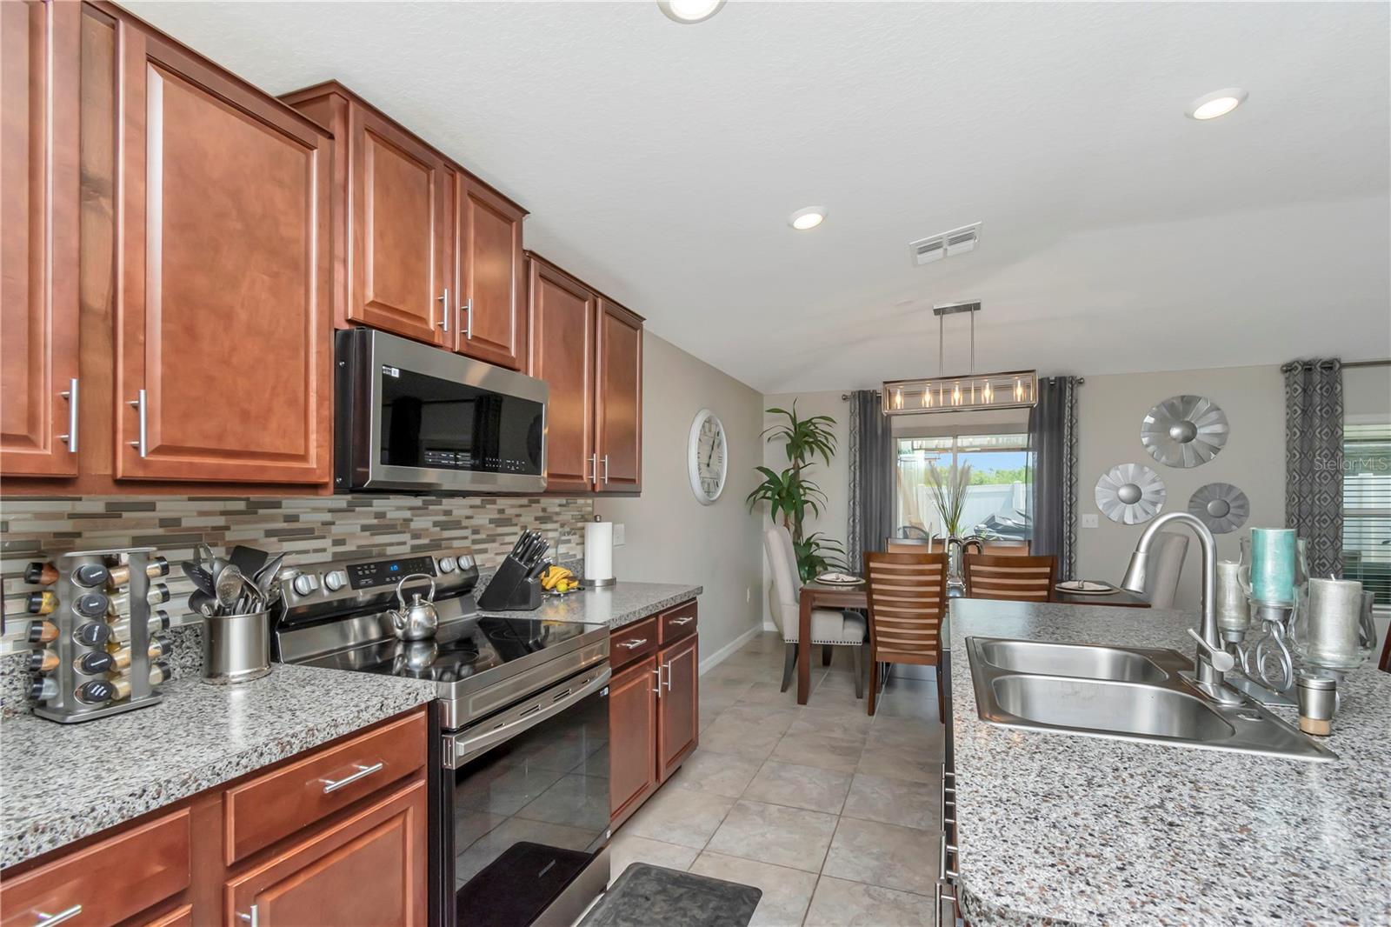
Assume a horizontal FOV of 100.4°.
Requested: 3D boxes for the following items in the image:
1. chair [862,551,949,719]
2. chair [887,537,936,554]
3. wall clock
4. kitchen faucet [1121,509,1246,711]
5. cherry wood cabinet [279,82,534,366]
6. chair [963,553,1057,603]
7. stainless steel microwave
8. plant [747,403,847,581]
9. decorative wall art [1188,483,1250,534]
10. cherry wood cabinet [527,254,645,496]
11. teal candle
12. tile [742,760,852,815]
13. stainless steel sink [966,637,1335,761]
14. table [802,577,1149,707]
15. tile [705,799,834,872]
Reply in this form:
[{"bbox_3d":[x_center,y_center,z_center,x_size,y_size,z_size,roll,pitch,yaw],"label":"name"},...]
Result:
[{"bbox_3d":[1.425,1.121,3.893,0.499,1.072,0.599,-1,-2,21],"label":"chair"},{"bbox_3d":[1.759,1.165,4.642,0.493,1.072,0.599,-1,-2,21],"label":"chair"},{"bbox_3d":[0.106,-0.057,4.973,0.057,0.824,0.824,-3,-3,23],"label":"wall clock"},{"bbox_3d":[1.024,0.290,1.248,0.206,0.371,0.237,-2,-3,18],"label":"kitchen faucet"},{"bbox_3d":[-1.013,-0.738,2.119,0.343,0.667,0.808,-3,-3,23],"label":"cherry wood cabinet"},{"bbox_3d":[1.978,1.105,3.697,0.499,1.072,0.599,-1,-2,21],"label":"chair"},{"bbox_3d":[-0.911,-0.115,1.953,0.431,0.441,0.735,-1,-2,21],"label":"stainless steel microwave"},{"bbox_3d":[0.976,0.574,5.561,0.886,2.287,0.824,-3,-3,23],"label":"plant"},{"bbox_3d":[4.283,0.367,4.743,0.402,0.417,0.062,-3,-3,23],"label":"decorative wall art"},{"bbox_3d":[-0.619,-0.312,2.730,0.348,0.944,0.888,-1,-2,21],"label":"cherry wood cabinet"},{"bbox_3d":[1.376,0.239,1.377,0.077,0.163,0.077,-1,-2,21],"label":"teal candle"},{"bbox_3d":[0.500,1.553,2.783,0.456,0.010,0.427,-3,-3,23],"label":"tile"},{"bbox_3d":[1.026,0.652,1.484,0.582,0.208,0.799,-1,-2,21],"label":"stainless steel sink"},{"bbox_3d":[1.876,1.271,4.157,2.041,0.799,1.014,-1,-2,21],"label":"table"},{"bbox_3d":[0.328,1.532,2.398,0.456,0.010,0.433,-3,-3,23],"label":"tile"}]

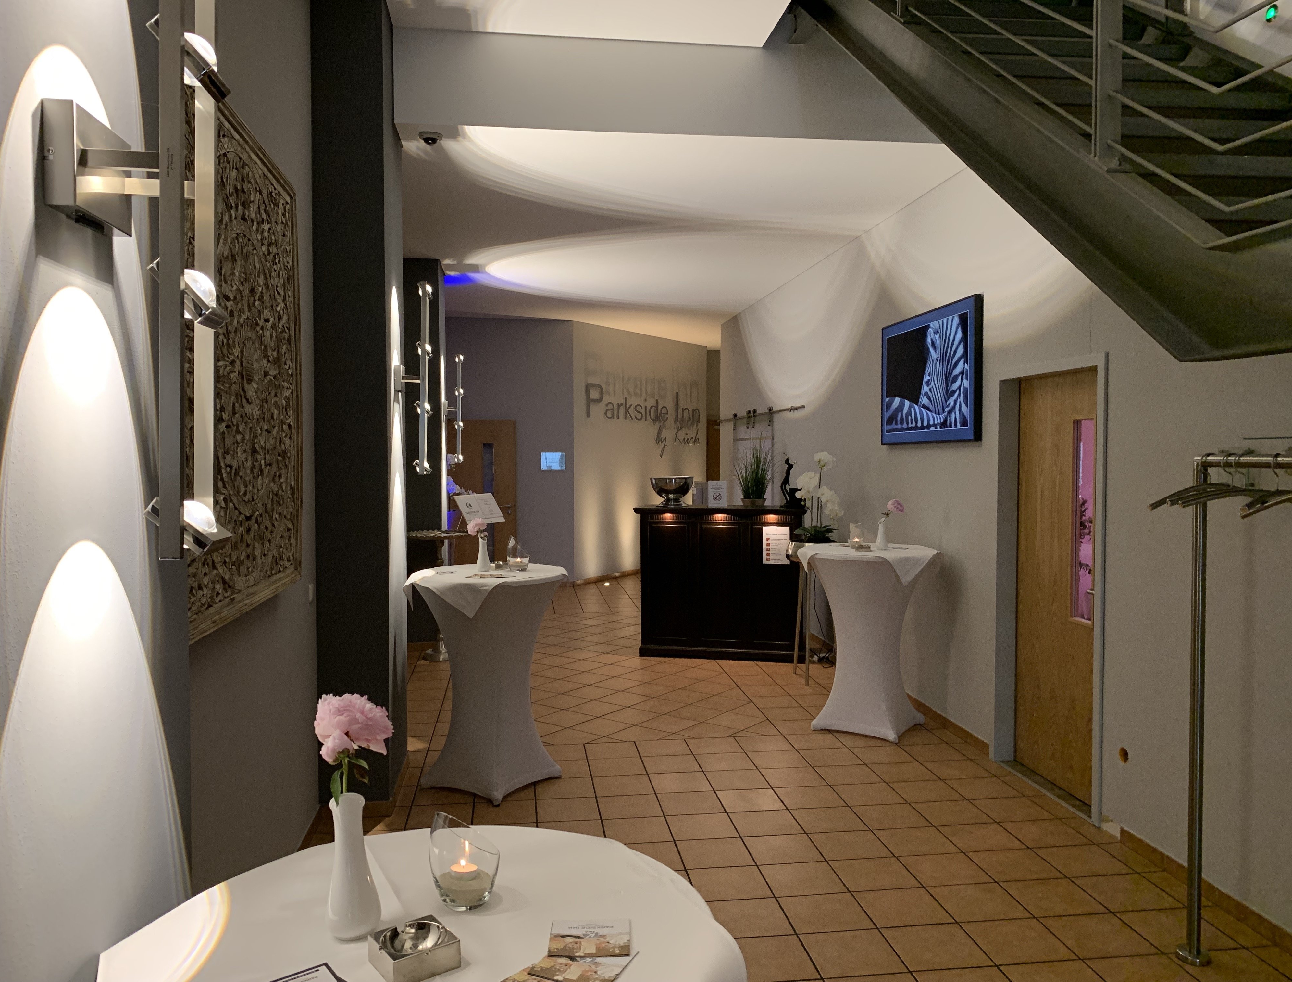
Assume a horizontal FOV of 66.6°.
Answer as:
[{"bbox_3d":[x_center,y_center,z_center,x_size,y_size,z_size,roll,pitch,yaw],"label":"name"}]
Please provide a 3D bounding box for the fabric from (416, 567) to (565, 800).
[{"bbox_3d":[-0.797,0.969,5.093,0.820,1.100,0.820,0,2,0],"label":"fabric"}]

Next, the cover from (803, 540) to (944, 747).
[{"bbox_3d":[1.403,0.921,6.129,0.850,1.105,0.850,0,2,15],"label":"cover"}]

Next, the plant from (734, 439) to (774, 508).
[{"bbox_3d":[0.916,-0.151,8.310,0.360,0.590,0.360,0,2,0],"label":"plant"}]

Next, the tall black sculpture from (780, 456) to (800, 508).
[{"bbox_3d":[1.181,-0.070,7.993,0.190,0.440,0.130,0,2,13],"label":"tall black sculpture"}]

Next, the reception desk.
[{"bbox_3d":[0.657,0.767,8.378,1.420,1.250,0.600,0,2,13],"label":"reception desk"}]

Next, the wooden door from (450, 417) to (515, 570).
[{"bbox_3d":[-2.132,0.169,12.695,0.930,2.130,0.080,0,2,-7],"label":"wooden door"}]

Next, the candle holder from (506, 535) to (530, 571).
[{"bbox_3d":[-0.673,0.327,5.174,0.119,0.175,0.119,0,2,0],"label":"candle holder"}]

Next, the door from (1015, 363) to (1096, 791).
[{"bbox_3d":[2.128,0.464,4.998,0.060,2.100,0.900,0,2,-7],"label":"door"}]

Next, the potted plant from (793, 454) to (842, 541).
[{"bbox_3d":[1.295,0.062,7.388,0.370,0.700,0.350,0,2,0],"label":"potted plant"}]

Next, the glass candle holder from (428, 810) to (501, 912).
[{"bbox_3d":[-0.244,0.492,1.319,0.093,0.130,0.093,0,2,0],"label":"glass candle holder"}]

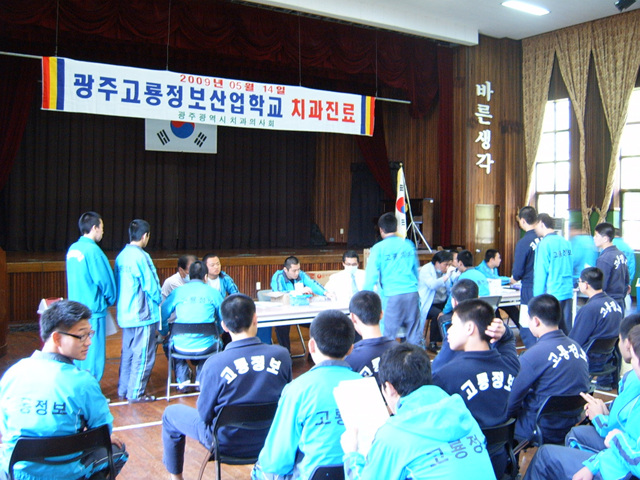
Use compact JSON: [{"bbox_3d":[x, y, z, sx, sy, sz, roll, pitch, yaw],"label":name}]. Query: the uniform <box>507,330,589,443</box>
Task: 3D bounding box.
[{"bbox_3d":[1.270,1.024,4.300,0.540,0.920,0.680,-1,2,-31],"label":"uniform"}]

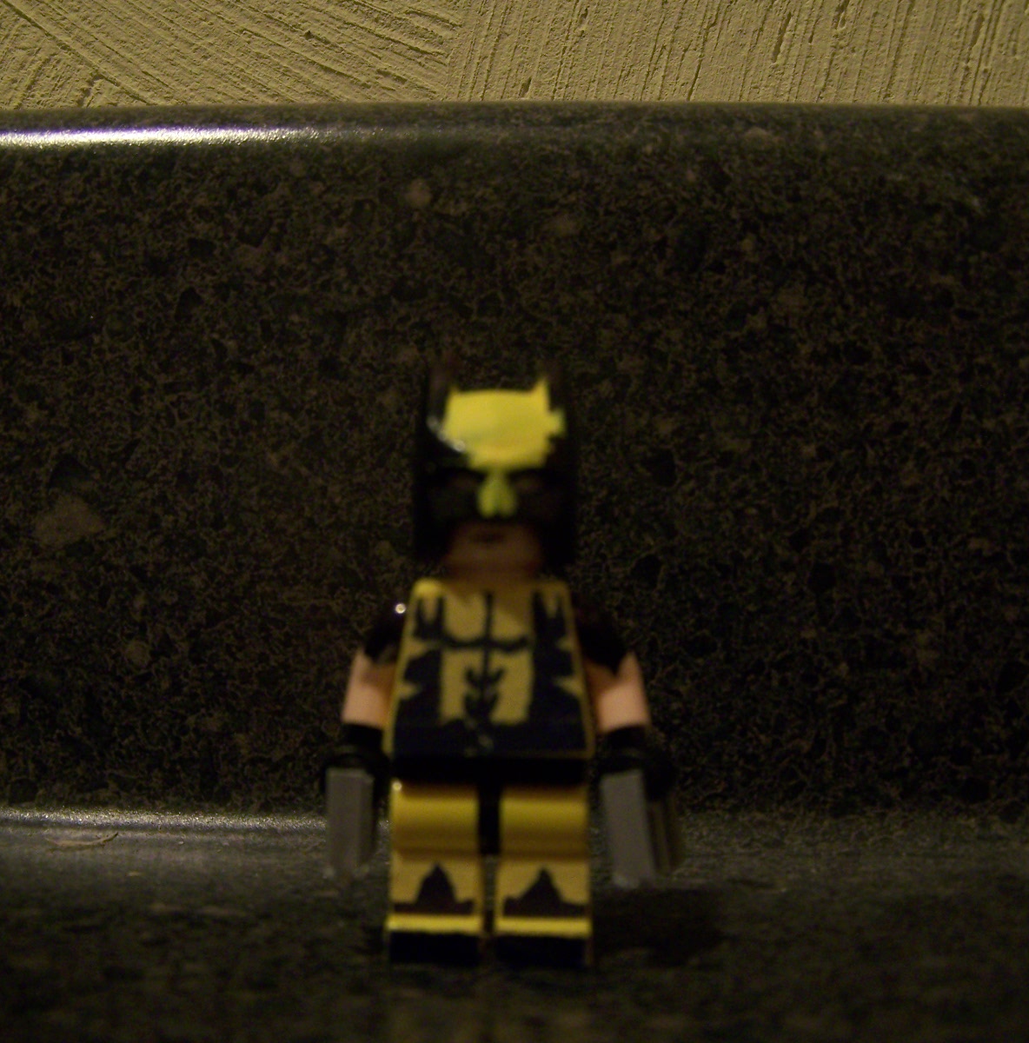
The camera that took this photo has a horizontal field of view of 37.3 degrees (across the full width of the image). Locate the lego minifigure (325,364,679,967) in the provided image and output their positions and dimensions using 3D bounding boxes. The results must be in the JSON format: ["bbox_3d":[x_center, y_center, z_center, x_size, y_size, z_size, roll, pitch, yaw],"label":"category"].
[{"bbox_3d":[-0.001,0.011,0.120,0.026,0.046,0.015,1,7,2],"label":"lego minifigure"}]

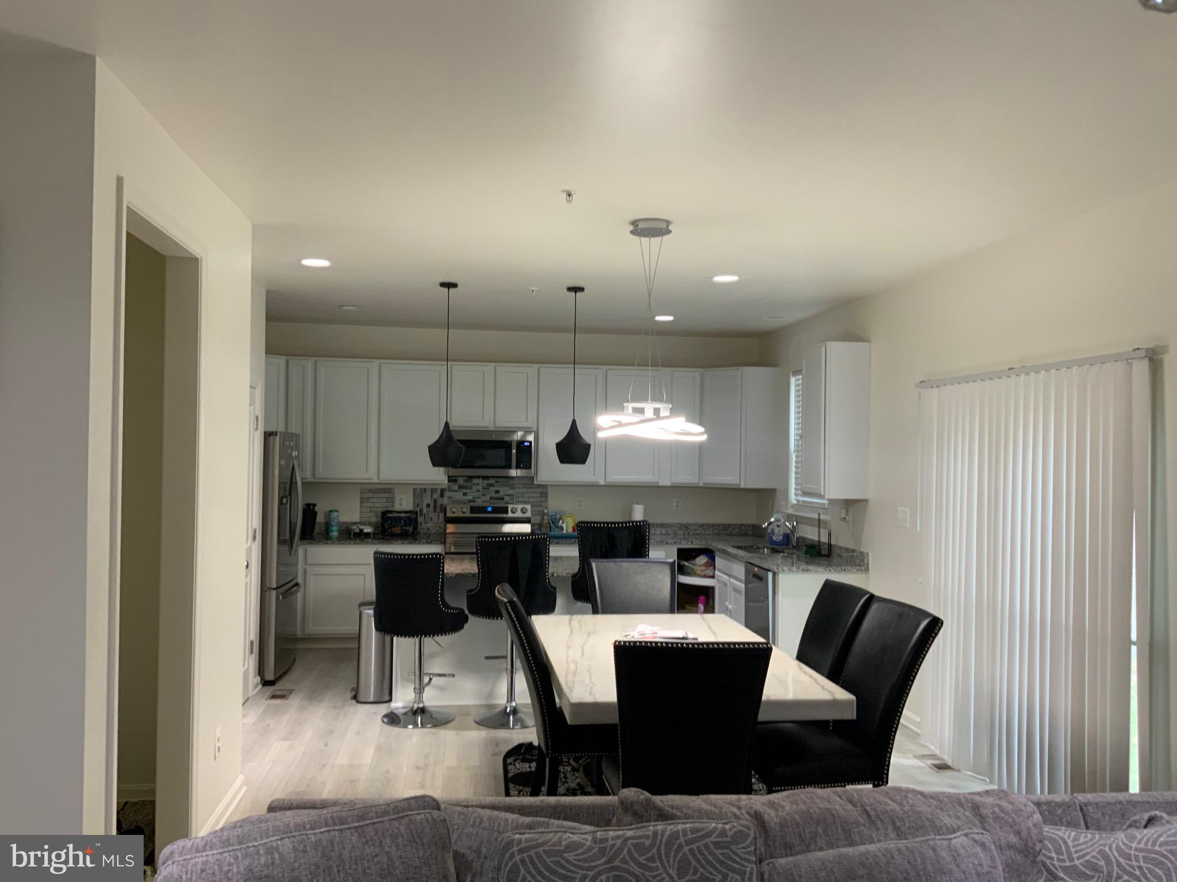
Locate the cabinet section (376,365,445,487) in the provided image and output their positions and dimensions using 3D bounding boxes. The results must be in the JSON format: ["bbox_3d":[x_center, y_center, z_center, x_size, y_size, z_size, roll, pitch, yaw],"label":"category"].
[{"bbox_3d":[-1.543,-0.165,8.688,0.585,1.066,0.325,1,0,-8],"label":"cabinet section"}]

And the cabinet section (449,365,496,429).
[{"bbox_3d":[-1.036,-0.390,8.760,0.391,0.600,0.325,1,0,-8],"label":"cabinet section"}]

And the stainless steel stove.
[{"bbox_3d":[-0.863,1.164,8.608,0.757,1.190,0.680,1,-1,-7],"label":"stainless steel stove"}]

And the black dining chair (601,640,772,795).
[{"bbox_3d":[0.313,1.186,3.523,0.510,1.055,0.650,1,-1,-3],"label":"black dining chair"}]

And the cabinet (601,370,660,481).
[{"bbox_3d":[0.376,-0.130,8.971,0.521,1.066,0.330,1,-1,-7],"label":"cabinet"}]

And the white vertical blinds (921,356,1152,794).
[{"bbox_3d":[2.125,0.723,4.872,0.100,2.090,1.880,1,-1,-8],"label":"white vertical blinds"}]

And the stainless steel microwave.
[{"bbox_3d":[-0.869,0.111,8.764,0.760,0.430,0.400,1,-1,-8],"label":"stainless steel microwave"}]

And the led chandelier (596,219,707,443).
[{"bbox_3d":[0.307,-0.518,4.681,0.540,1.049,0.520,1,-1,-7],"label":"led chandelier"}]

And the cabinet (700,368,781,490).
[{"bbox_3d":[1.329,-0.117,8.956,0.610,1.066,0.610,1,-1,-7],"label":"cabinet"}]

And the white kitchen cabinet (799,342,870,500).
[{"bbox_3d":[1.736,-0.136,6.951,0.326,1.066,0.442,1,-1,-7],"label":"white kitchen cabinet"}]

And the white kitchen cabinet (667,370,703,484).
[{"bbox_3d":[0.845,-0.126,9.039,0.310,1.040,0.340,1,-1,-8],"label":"white kitchen cabinet"}]

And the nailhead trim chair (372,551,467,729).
[{"bbox_3d":[-1.040,1.201,6.133,0.540,1.050,0.520,1,-1,11],"label":"nailhead trim chair"}]

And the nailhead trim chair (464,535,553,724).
[{"bbox_3d":[-0.479,1.165,6.166,0.540,1.170,0.520,1,-1,-16],"label":"nailhead trim chair"}]

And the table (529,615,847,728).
[{"bbox_3d":[0.348,1.371,4.706,1.115,0.760,1.950,1,-1,-8],"label":"table"}]

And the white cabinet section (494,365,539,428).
[{"bbox_3d":[-0.653,-0.383,8.815,0.392,0.600,0.325,1,0,-8],"label":"white cabinet section"}]

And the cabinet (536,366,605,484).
[{"bbox_3d":[-0.185,-0.138,8.898,0.610,1.066,0.330,1,-1,-7],"label":"cabinet"}]

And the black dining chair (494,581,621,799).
[{"bbox_3d":[-0.058,1.214,4.458,0.680,1.055,0.510,1,-1,-8],"label":"black dining chair"}]

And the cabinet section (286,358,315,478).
[{"bbox_3d":[-2.481,-0.181,8.554,0.240,1.066,0.325,1,0,-8],"label":"cabinet section"}]

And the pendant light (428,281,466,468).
[{"bbox_3d":[-0.931,-0.430,6.533,0.240,1.214,0.240,1,-1,-7],"label":"pendant light"}]

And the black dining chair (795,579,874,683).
[{"bbox_3d":[0.928,1.234,4.769,0.680,1.055,0.510,1,-1,-8],"label":"black dining chair"}]

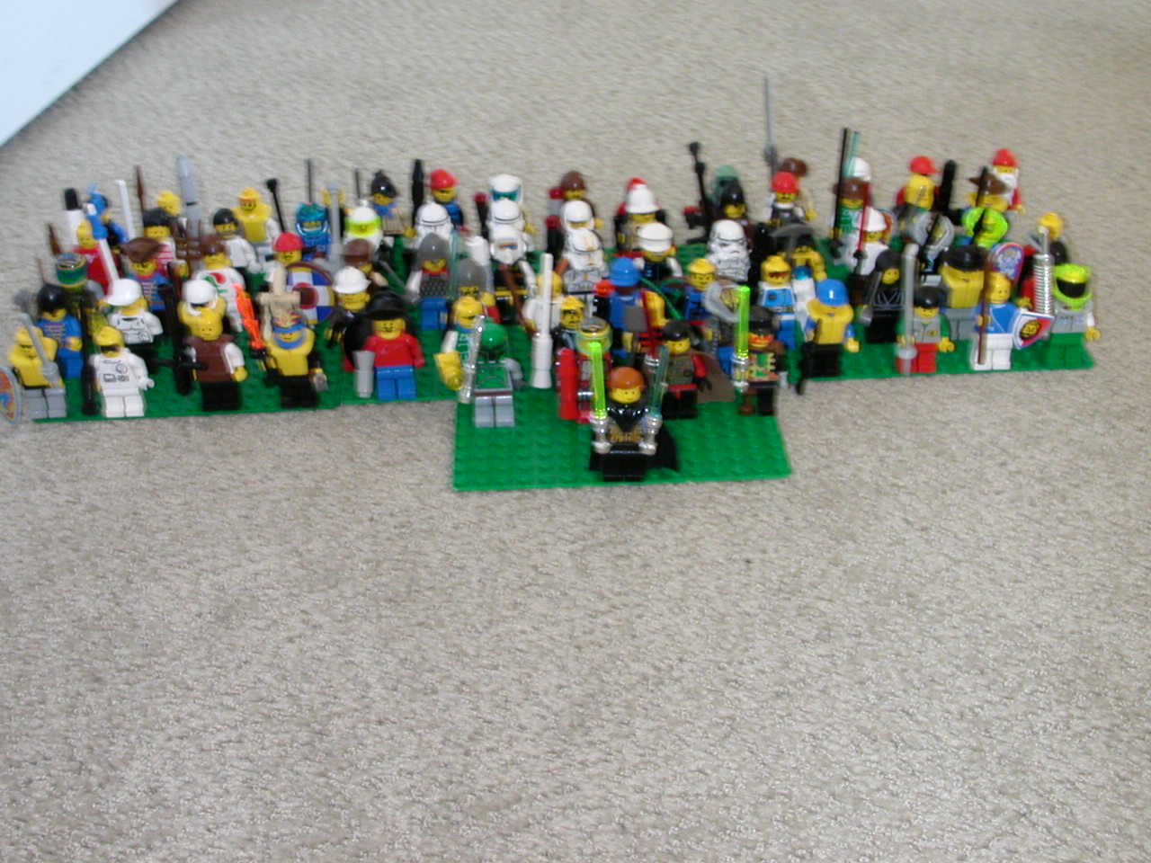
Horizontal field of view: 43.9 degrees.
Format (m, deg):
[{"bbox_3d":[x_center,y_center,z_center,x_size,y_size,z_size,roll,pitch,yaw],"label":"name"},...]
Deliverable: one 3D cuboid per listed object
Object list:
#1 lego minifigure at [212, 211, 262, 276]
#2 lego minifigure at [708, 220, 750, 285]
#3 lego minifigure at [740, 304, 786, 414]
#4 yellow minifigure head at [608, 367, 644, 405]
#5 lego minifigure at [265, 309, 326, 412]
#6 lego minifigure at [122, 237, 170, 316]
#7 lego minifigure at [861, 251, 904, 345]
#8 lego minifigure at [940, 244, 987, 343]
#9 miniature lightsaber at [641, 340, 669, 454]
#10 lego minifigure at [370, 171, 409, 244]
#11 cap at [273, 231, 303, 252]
[{"bbox_3d":[-0.160,-0.082,0.666,0.024,0.042,0.015,-2,33,0],"label":"lego minifigure"},{"bbox_3d":[0.069,-0.073,0.639,0.024,0.042,0.015,-8,35,-8],"label":"lego minifigure"},{"bbox_3d":[0.073,-0.027,0.566,0.025,0.045,0.016,-2,33,0],"label":"lego minifigure"},{"bbox_3d":[0.019,-0.017,0.525,0.012,0.012,0.012,-2,34,1],"label":"yellow minifigure head"},{"bbox_3d":[-0.115,-0.030,0.587,0.025,0.043,0.016,-2,34,0],"label":"lego minifigure"},{"bbox_3d":[-0.185,-0.062,0.625,0.024,0.045,0.015,-3,35,-1],"label":"lego minifigure"},{"bbox_3d":[0.131,-0.057,0.603,0.025,0.043,0.015,-3,35,-1],"label":"lego minifigure"},{"bbox_3d":[0.166,-0.059,0.612,0.024,0.042,0.016,-2,34,0],"label":"lego minifigure"},{"bbox_3d":[0.029,-0.012,0.521,0.006,0.043,0.006,5,26,-5],"label":"miniature lightsaber"},{"bbox_3d":[-0.091,-0.101,0.690,0.024,0.043,0.015,-2,34,0],"label":"lego minifigure"},{"bbox_3d":[-0.125,-0.082,0.620,0.012,0.008,0.015,12,38,20],"label":"cap"}]

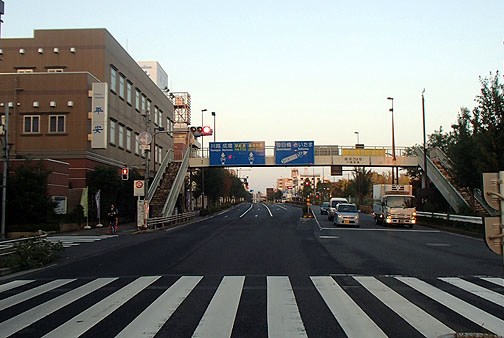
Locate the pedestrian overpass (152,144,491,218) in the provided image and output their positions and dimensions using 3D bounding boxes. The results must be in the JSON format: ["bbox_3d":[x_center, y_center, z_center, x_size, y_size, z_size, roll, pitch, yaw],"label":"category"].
[{"bbox_3d":[4.827,0.906,38.309,25.300,7.000,13.800,-1,-4,2],"label":"pedestrian overpass"}]

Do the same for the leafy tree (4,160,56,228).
[{"bbox_3d":[-12.670,1.627,25.876,2.900,4.100,2.900,-1,-4,2],"label":"leafy tree"}]

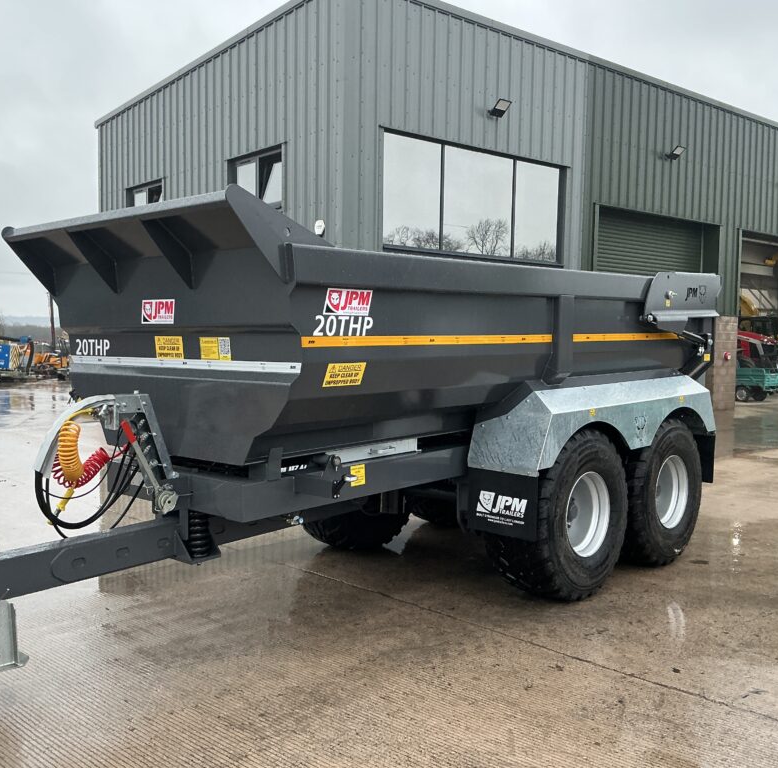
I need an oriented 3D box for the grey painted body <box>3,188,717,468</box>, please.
[{"bbox_3d":[0.273,-0.380,6.421,2.401,1.372,5.321,3,5,44],"label":"grey painted body"}]

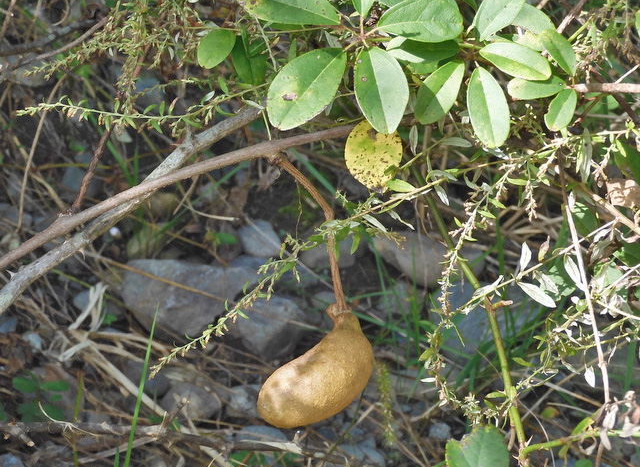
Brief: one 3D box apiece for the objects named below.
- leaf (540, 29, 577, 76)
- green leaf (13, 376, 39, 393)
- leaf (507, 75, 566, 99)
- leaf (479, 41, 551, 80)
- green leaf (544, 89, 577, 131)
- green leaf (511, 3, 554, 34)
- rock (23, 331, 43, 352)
[{"bbox_3d":[0.142,-0.108,1.050,0.016,0.008,0.033,-33,78,3],"label":"leaf"},{"bbox_3d":[-0.228,0.117,1.360,0.020,0.005,0.018,2,41,2],"label":"green leaf"},{"bbox_3d":[0.137,-0.092,1.110,0.037,0.007,0.018,-4,52,-3],"label":"leaf"},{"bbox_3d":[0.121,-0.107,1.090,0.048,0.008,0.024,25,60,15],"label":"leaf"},{"bbox_3d":[0.146,-0.074,1.050,0.016,0.008,0.033,22,65,9],"label":"green leaf"},{"bbox_3d":[0.129,-0.132,1.080,0.038,0.019,0.009,30,-1,0],"label":"green leaf"},{"bbox_3d":[-0.232,0.088,1.420,0.017,0.015,0.013,0,32,0],"label":"rock"}]

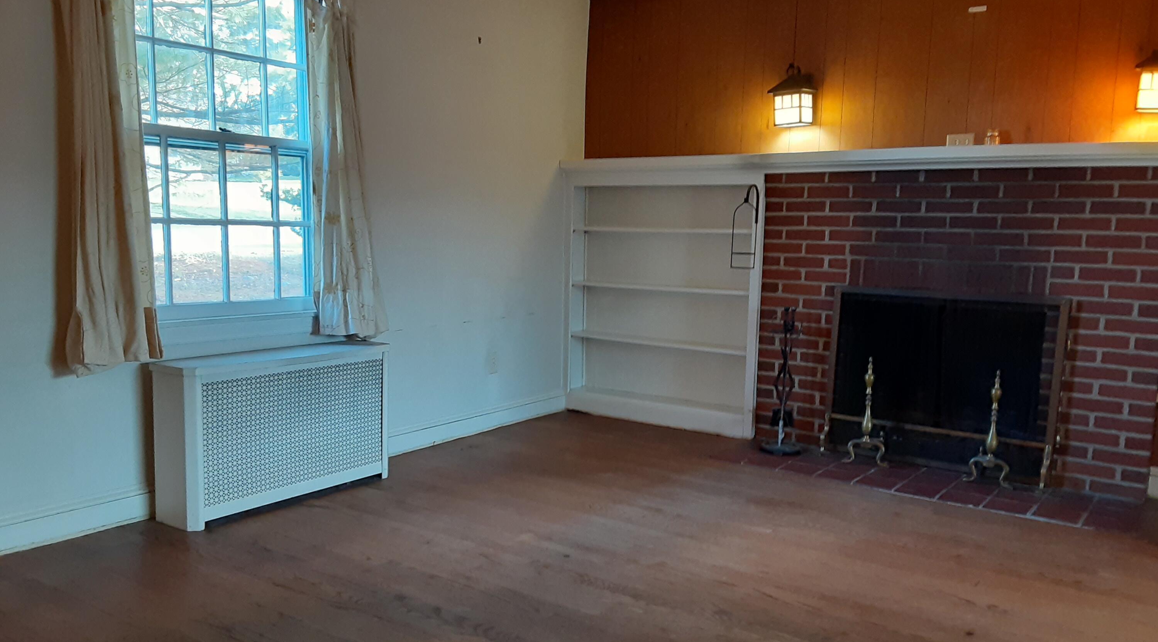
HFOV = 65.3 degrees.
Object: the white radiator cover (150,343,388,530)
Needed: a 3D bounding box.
[{"bbox_3d":[-1.149,0.405,3.489,0.235,0.572,0.920,6,7,35],"label":"white radiator cover"}]

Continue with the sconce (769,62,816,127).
[{"bbox_3d":[1.039,-1.094,4.377,0.170,0.304,0.205,6,7,35],"label":"sconce"}]

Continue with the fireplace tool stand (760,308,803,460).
[{"bbox_3d":[1.005,0.286,4.426,0.200,0.714,0.200,6,7,35],"label":"fireplace tool stand"}]

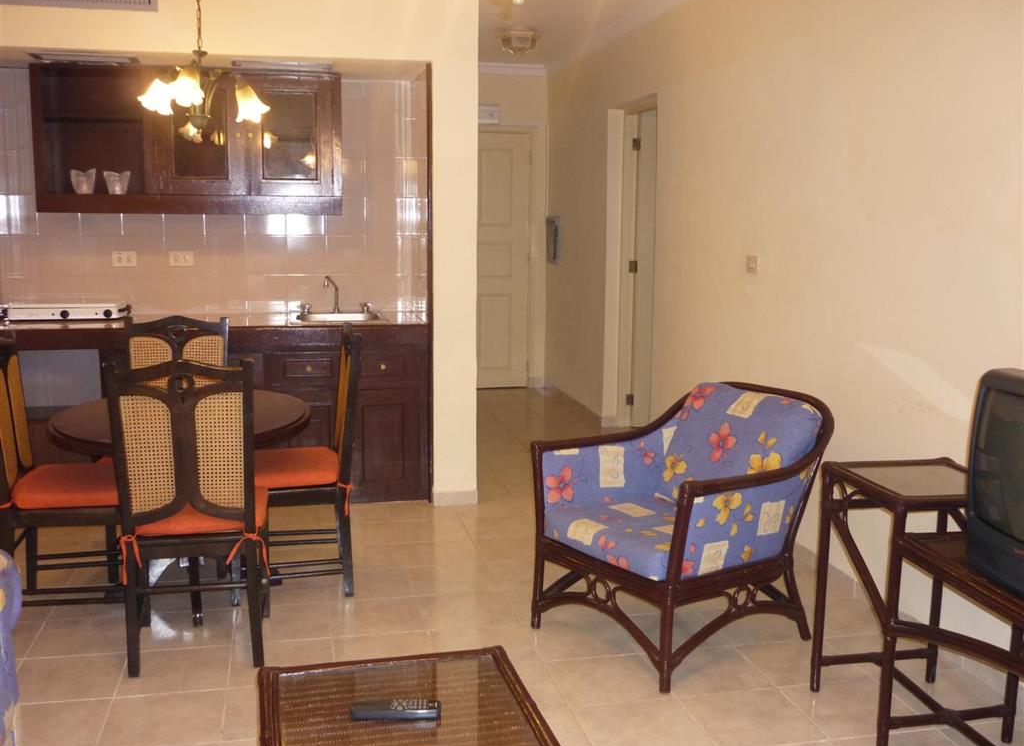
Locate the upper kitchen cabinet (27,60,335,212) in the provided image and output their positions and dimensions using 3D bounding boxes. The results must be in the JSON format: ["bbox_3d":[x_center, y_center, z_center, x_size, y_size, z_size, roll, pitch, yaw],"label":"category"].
[{"bbox_3d":[-1.554,-1.125,4.797,1.400,0.685,0.270,-2,9,-13],"label":"upper kitchen cabinet"}]

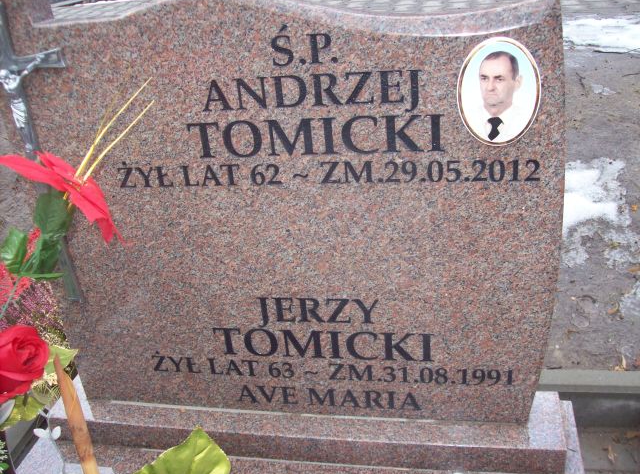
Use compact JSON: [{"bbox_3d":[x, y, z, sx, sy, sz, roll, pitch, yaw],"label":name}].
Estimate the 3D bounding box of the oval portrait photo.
[{"bbox_3d":[0.237,-0.191,0.882,0.108,0.147,0.009,-4,26,13],"label":"oval portrait photo"}]

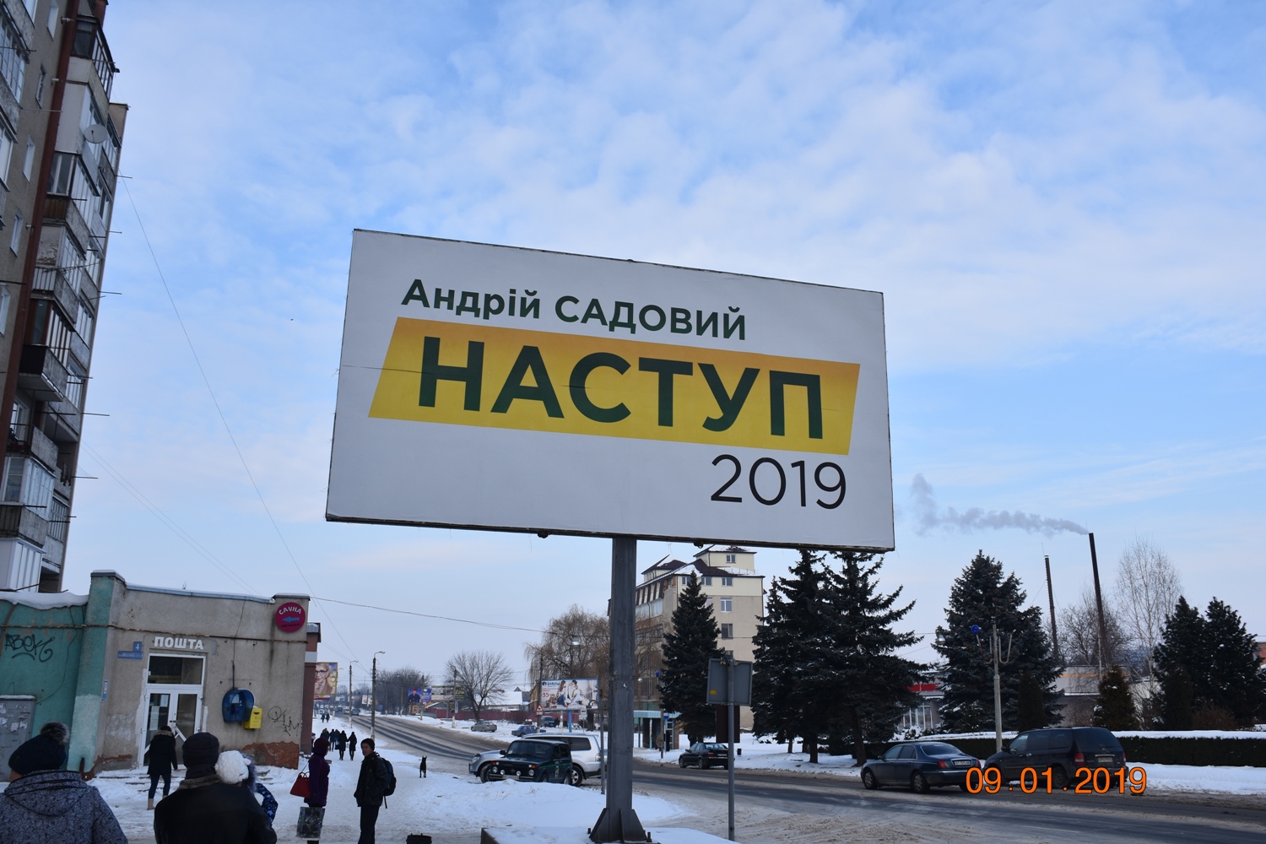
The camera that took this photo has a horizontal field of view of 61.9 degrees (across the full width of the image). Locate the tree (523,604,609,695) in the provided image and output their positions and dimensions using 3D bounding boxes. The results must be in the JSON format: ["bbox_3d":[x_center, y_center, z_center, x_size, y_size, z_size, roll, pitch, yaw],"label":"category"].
[{"bbox_3d":[-6.518,29.451,126.830,12.129,14.718,12.129,1,-14,-3],"label":"tree"}]

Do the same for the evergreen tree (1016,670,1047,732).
[{"bbox_3d":[21.076,15.446,55.641,1.600,4.576,1.600,0,-16,0],"label":"evergreen tree"}]

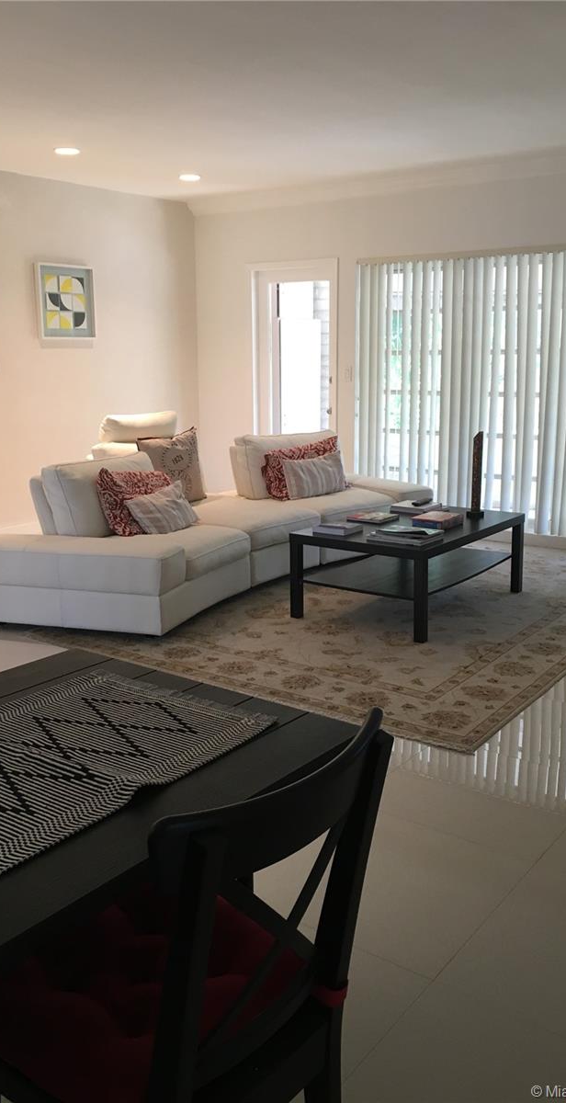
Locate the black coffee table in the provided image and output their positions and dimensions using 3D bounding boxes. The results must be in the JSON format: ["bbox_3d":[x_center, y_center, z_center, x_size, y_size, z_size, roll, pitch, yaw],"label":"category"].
[{"bbox_3d":[0.703,0.068,5.046,0.780,0.450,1.180,9,15,36],"label":"black coffee table"}]

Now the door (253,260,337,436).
[{"bbox_3d":[0.094,-1.299,7.569,0.872,2.050,0.090,9,15,36],"label":"door"}]

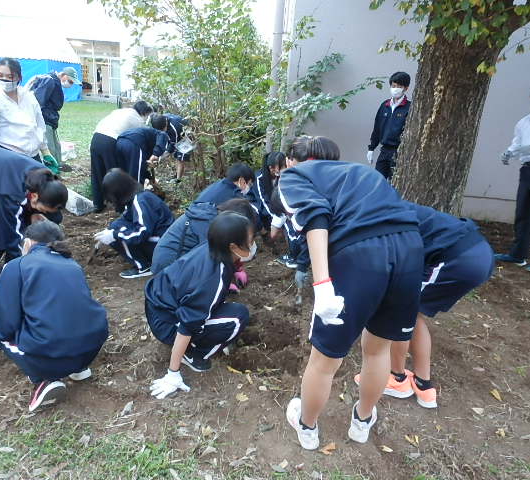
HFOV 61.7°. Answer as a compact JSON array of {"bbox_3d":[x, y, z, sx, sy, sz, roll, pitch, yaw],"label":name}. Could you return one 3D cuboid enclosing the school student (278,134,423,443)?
[{"bbox_3d":[0.312,0.206,2.053,0.480,1.260,0.760,-5,21,-21],"label":"school student"}]

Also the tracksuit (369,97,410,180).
[{"bbox_3d":[1.362,-0.853,4.849,0.500,1.360,0.290,13,21,24],"label":"tracksuit"}]

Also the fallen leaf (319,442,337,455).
[{"bbox_3d":[0.263,0.856,1.816,0.070,0.025,0.050,-6,21,-25],"label":"fallen leaf"}]

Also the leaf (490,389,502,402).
[{"bbox_3d":[1.156,0.775,2.228,0.038,0.022,0.093,9,19,12],"label":"leaf"}]

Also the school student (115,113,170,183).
[{"bbox_3d":[-1.336,-0.833,4.931,0.750,1.060,0.460,-12,24,-38],"label":"school student"}]

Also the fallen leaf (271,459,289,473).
[{"bbox_3d":[0.064,0.868,1.698,0.062,0.022,0.050,-5,21,-27],"label":"fallen leaf"}]

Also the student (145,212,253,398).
[{"bbox_3d":[-0.352,0.279,2.366,0.600,0.870,0.530,1,20,-5],"label":"student"}]

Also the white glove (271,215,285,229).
[{"bbox_3d":[0.108,-0.145,3.555,0.120,0.100,0.100,-10,23,-34],"label":"white glove"}]

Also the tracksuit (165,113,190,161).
[{"bbox_3d":[-1.249,-1.447,6.197,0.500,0.700,0.420,1,19,-11],"label":"tracksuit"}]

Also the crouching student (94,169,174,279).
[{"bbox_3d":[-0.952,-0.141,3.209,0.620,0.800,0.460,-1,20,-17],"label":"crouching student"}]

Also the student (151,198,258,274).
[{"bbox_3d":[-0.382,0.094,2.806,0.700,0.770,0.500,-1,19,-11],"label":"student"}]

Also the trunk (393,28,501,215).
[{"bbox_3d":[1.730,-1.056,4.348,0.780,2.200,0.780,5,19,0],"label":"trunk"}]

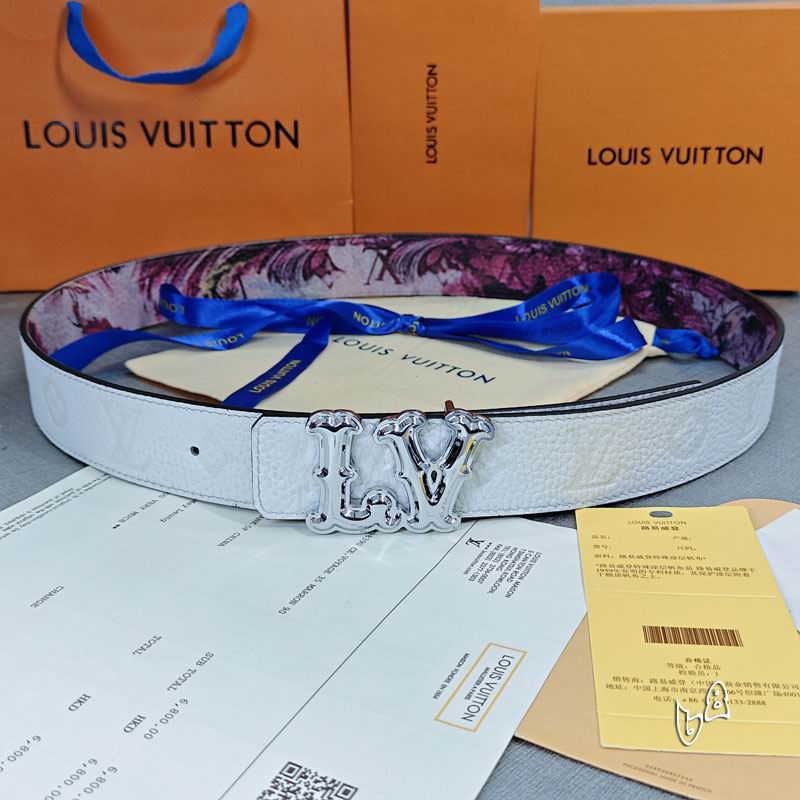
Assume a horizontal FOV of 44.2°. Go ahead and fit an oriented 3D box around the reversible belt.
[{"bbox_3d":[-0.001,-0.030,0.505,0.372,0.043,0.321,0,22,0],"label":"reversible belt"}]

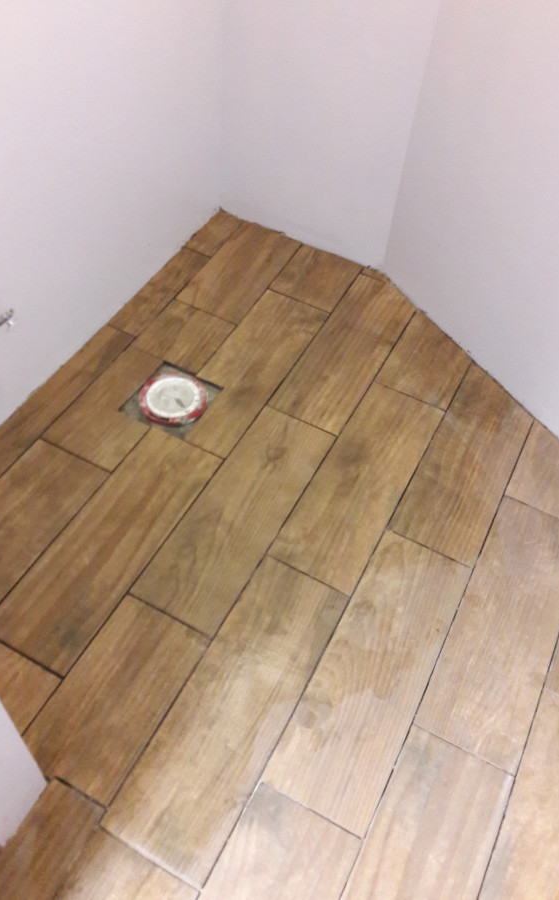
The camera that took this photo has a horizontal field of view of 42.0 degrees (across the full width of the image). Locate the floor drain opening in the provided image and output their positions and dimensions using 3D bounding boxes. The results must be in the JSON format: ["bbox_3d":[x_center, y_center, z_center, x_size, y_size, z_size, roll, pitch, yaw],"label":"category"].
[{"bbox_3d":[-0.267,-0.121,1.839,0.183,0.020,0.200,25,54,13],"label":"floor drain opening"}]

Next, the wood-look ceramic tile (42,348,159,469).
[{"bbox_3d":[-0.396,-0.108,1.810,0.203,0.009,0.359,25,54,13],"label":"wood-look ceramic tile"}]

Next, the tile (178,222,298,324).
[{"bbox_3d":[-0.109,-0.530,2.170,0.203,0.009,0.429,25,54,13],"label":"tile"}]

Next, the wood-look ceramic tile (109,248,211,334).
[{"bbox_3d":[-0.333,-0.455,2.086,0.087,0.009,0.402,25,54,13],"label":"wood-look ceramic tile"}]

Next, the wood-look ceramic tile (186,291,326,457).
[{"bbox_3d":[-0.081,-0.221,1.933,0.203,0.009,0.602,25,54,13],"label":"wood-look ceramic tile"}]

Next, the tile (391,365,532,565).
[{"bbox_3d":[0.476,0.014,1.803,0.203,0.009,0.611,25,54,13],"label":"tile"}]

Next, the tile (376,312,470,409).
[{"bbox_3d":[0.411,-0.245,1.994,0.203,0.009,0.315,25,54,13],"label":"tile"}]

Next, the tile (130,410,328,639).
[{"bbox_3d":[-0.085,0.135,1.657,0.202,0.009,0.603,25,54,13],"label":"tile"}]

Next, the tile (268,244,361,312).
[{"bbox_3d":[0.111,-0.505,2.168,0.202,0.009,0.235,25,54,13],"label":"tile"}]

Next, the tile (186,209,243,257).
[{"bbox_3d":[-0.194,-0.671,2.272,0.103,0.009,0.219,25,54,13],"label":"tile"}]

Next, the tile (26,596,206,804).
[{"bbox_3d":[-0.307,0.461,1.383,0.202,0.009,0.351,25,54,13],"label":"tile"}]

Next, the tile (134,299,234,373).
[{"bbox_3d":[-0.262,-0.307,1.978,0.203,0.009,0.221,25,54,13],"label":"tile"}]

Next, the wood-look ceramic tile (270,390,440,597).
[{"bbox_3d":[0.199,0.067,1.730,0.203,0.009,0.601,25,54,13],"label":"wood-look ceramic tile"}]

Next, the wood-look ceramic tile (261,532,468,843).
[{"bbox_3d":[0.194,0.429,1.455,0.203,0.009,0.604,25,54,13],"label":"wood-look ceramic tile"}]

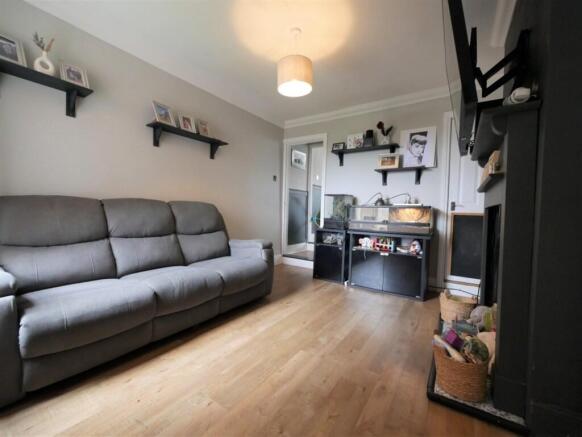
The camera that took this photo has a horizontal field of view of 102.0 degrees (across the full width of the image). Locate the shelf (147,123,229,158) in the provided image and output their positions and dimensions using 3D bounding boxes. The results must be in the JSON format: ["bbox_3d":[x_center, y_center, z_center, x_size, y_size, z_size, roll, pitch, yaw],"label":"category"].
[{"bbox_3d":[-1.097,-0.826,2.626,0.206,0.191,0.879,2,2,34],"label":"shelf"}]

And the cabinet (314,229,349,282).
[{"bbox_3d":[0.637,0.522,3.443,0.466,0.722,0.392,3,2,34],"label":"cabinet"}]

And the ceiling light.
[{"bbox_3d":[0.051,-1.350,2.006,0.297,0.490,0.297,1,2,0],"label":"ceiling light"}]

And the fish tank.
[{"bbox_3d":[0.682,-0.089,3.408,0.282,0.483,0.337,2,2,34],"label":"fish tank"}]

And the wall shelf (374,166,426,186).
[{"bbox_3d":[1.433,-0.545,3.102,0.603,0.199,0.167,3,2,34],"label":"wall shelf"}]

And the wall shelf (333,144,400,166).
[{"bbox_3d":[1.028,-0.868,3.292,0.884,0.188,0.208,2,2,34],"label":"wall shelf"}]

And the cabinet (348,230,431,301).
[{"bbox_3d":[1.240,0.546,3.014,0.949,0.731,0.402,3,2,34],"label":"cabinet"}]

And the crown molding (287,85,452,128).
[{"bbox_3d":[0.907,-1.592,3.485,2.509,0.096,0.098,3,2,34],"label":"crown molding"}]

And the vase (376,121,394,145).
[{"bbox_3d":[1.252,-1.129,3.133,0.214,0.350,0.139,2,2,34],"label":"vase"}]

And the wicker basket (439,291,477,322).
[{"bbox_3d":[1.501,0.790,2.112,0.271,0.245,0.211,3,2,34],"label":"wicker basket"}]

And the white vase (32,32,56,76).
[{"bbox_3d":[-1.732,-1.145,1.659,0.079,0.302,0.107,2,2,34],"label":"white vase"}]

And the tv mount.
[{"bbox_3d":[1.258,-0.923,1.446,0.238,0.366,0.337,2,2,34],"label":"tv mount"}]

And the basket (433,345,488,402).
[{"bbox_3d":[0.930,0.826,1.296,0.247,0.199,0.247,3,2,34],"label":"basket"}]

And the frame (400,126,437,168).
[{"bbox_3d":[1.608,-0.882,2.994,0.382,0.500,0.034,3,-4,34],"label":"frame"}]

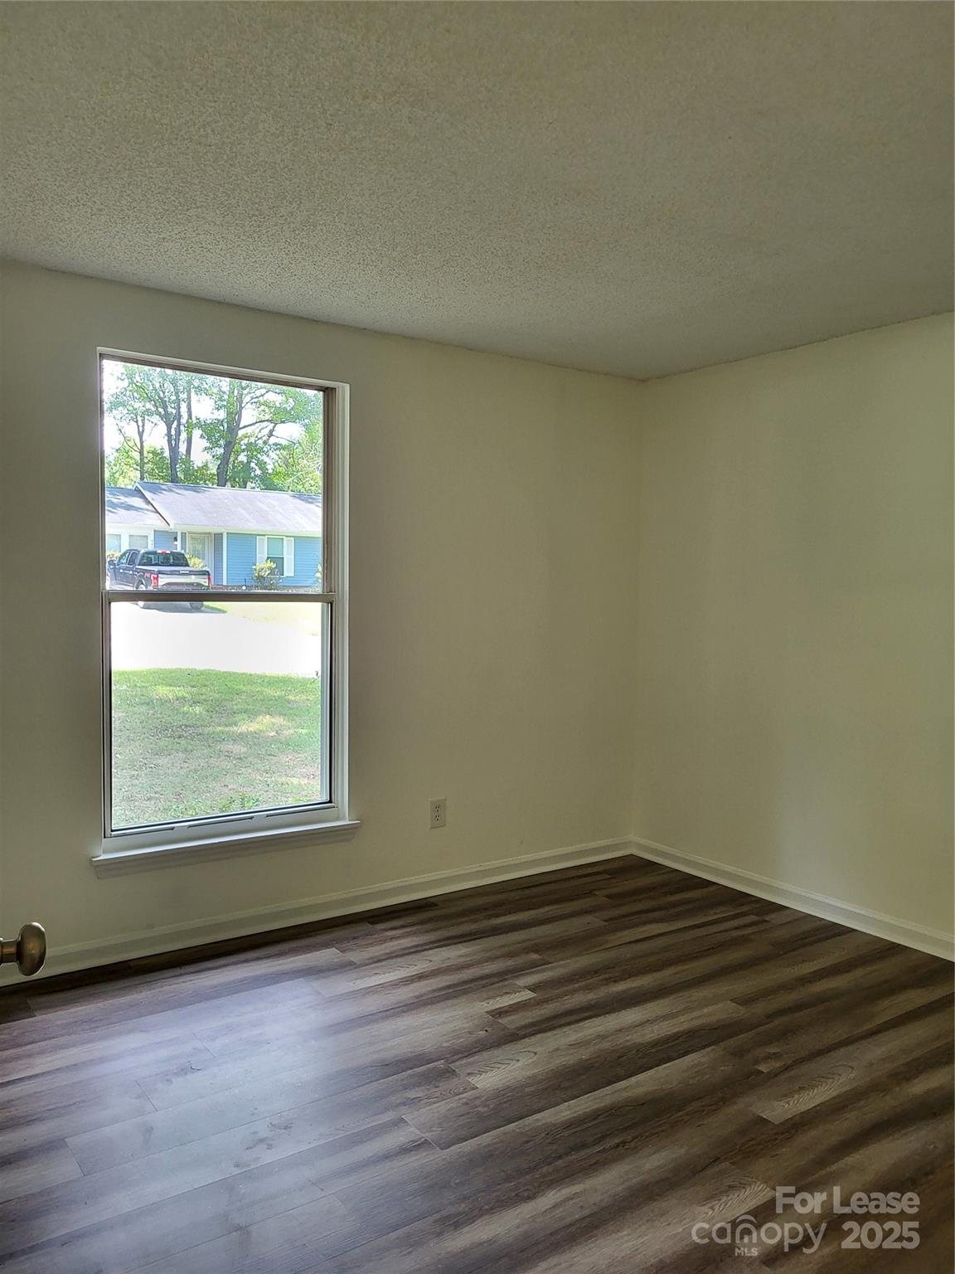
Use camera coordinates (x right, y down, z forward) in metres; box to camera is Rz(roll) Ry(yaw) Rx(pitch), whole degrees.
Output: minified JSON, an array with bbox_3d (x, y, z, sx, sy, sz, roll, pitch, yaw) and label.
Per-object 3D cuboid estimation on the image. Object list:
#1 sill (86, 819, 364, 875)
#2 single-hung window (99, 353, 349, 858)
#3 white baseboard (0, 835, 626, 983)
[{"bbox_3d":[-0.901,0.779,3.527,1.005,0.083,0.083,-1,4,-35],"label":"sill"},{"bbox_3d":[-0.918,-0.118,3.529,0.936,1.702,0.105,-1,4,-35],"label":"single-hung window"},{"bbox_3d":[-0.459,1.060,3.872,3.000,0.093,0.019,-1,4,-35],"label":"white baseboard"}]

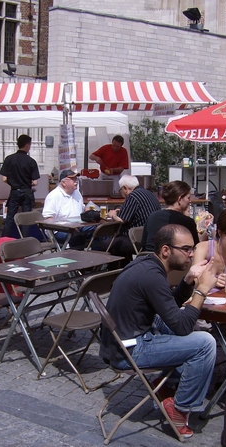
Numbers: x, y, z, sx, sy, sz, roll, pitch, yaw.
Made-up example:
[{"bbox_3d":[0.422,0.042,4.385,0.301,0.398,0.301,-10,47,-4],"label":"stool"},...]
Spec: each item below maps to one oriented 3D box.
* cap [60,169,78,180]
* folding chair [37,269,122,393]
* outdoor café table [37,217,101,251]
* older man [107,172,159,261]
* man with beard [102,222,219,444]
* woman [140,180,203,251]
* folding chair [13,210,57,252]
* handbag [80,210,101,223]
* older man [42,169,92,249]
[{"bbox_3d":[-0.564,-0.621,7.885,0.260,0.150,0.180,3,8,20],"label":"cap"},{"bbox_3d":[-0.212,0.722,4.423,0.490,0.800,0.460,5,9,35],"label":"folding chair"},{"bbox_3d":[-0.355,0.320,7.577,0.600,0.745,1.080,6,10,38],"label":"outdoor café table"},{"bbox_3d":[0.307,0.070,7.567,0.750,1.320,0.520,5,8,32],"label":"older man"},{"bbox_3d":[0.258,0.613,3.616,0.700,1.230,0.530,-1,8,-2],"label":"man with beard"},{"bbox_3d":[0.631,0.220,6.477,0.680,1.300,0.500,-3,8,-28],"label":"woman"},{"bbox_3d":[-0.972,0.281,7.948,0.490,0.790,0.460,5,9,33],"label":"folding chair"},{"bbox_3d":[-0.274,-0.095,7.648,0.280,0.140,0.170,-1,7,-10],"label":"handbag"},{"bbox_3d":[-0.500,-0.027,7.999,0.800,1.320,0.580,5,9,35],"label":"older man"}]

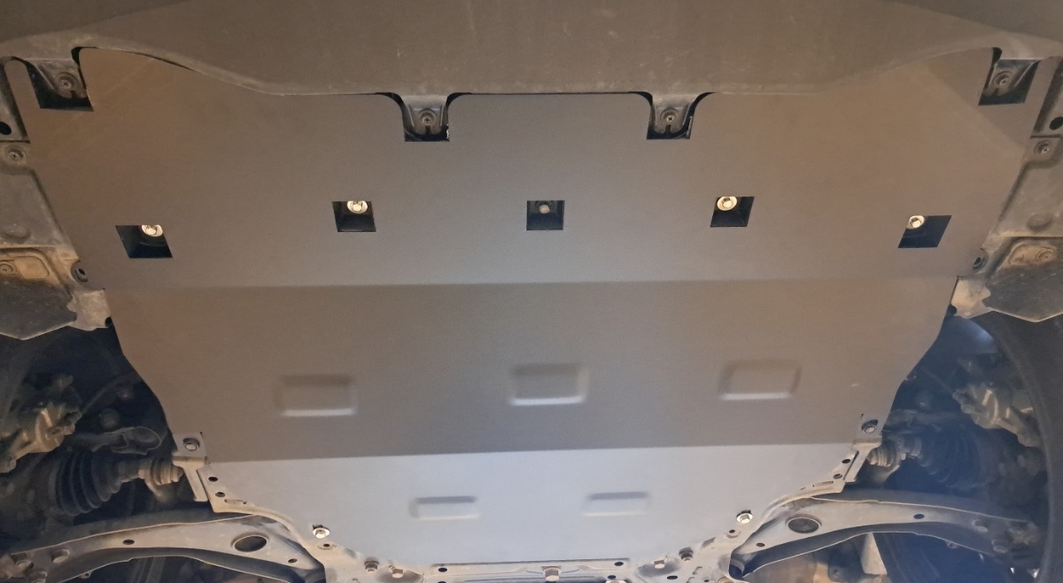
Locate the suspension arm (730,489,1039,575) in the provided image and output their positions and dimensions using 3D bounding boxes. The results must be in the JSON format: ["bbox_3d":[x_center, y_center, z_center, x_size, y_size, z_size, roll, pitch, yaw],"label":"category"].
[{"bbox_3d":[0.549,0.392,1.198,0.400,0.080,0.280,7,-43,4],"label":"suspension arm"}]

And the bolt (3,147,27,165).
[{"bbox_3d":[-0.438,-0.115,0.625,0.018,0.010,0.018,-1,-52,-3],"label":"bolt"}]

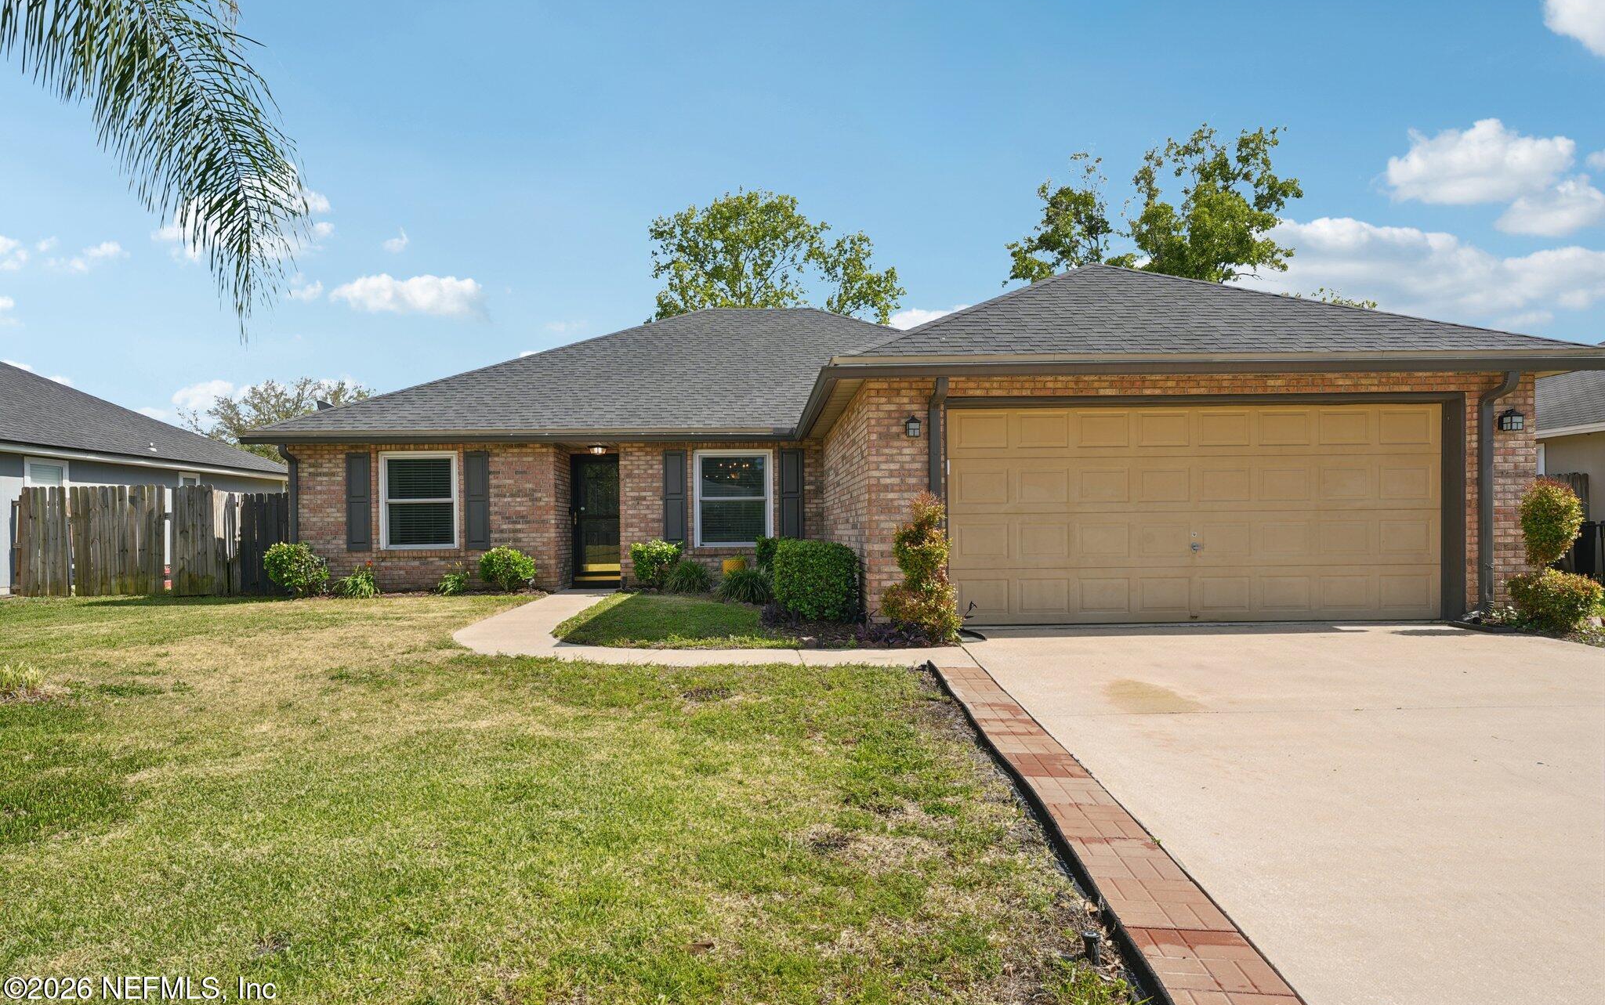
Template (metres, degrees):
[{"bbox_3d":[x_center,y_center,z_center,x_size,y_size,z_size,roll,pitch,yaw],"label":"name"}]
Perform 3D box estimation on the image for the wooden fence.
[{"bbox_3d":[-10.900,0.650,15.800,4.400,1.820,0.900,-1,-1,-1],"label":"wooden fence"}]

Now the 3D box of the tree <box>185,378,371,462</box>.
[{"bbox_3d":[-27.200,-2.200,50.000,11.500,9.200,11.000,-1,-1,0],"label":"tree"}]

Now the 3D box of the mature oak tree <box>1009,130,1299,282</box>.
[{"bbox_3d":[12.200,-5.600,32.000,10.800,14.300,10.000,-1,-1,0],"label":"mature oak tree"}]

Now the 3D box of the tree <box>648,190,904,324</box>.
[{"bbox_3d":[-0.950,-4.700,33.000,9.400,12.600,9.000,-1,-1,0],"label":"tree"}]

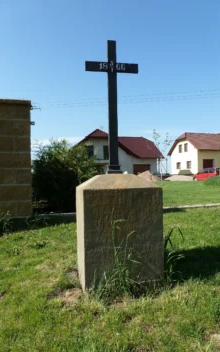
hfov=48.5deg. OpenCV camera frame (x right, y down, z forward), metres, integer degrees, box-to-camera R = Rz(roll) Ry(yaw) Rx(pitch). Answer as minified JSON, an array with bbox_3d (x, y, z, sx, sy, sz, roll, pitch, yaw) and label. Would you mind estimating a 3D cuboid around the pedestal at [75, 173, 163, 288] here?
[{"bbox_3d":[0.042,0.315,1.610,0.475,0.642,0.420,-1,0,-13],"label":"pedestal"}]

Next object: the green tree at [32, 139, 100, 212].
[{"bbox_3d":[-0.720,-0.037,4.100,1.100,1.140,1.050,-1,0,-9],"label":"green tree"}]

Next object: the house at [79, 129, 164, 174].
[{"bbox_3d":[-0.800,-3.295,44.500,17.500,8.050,11.000,-1,0,-12],"label":"house"}]

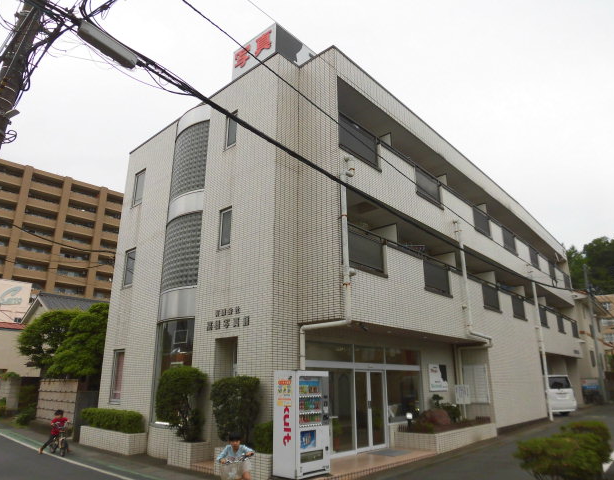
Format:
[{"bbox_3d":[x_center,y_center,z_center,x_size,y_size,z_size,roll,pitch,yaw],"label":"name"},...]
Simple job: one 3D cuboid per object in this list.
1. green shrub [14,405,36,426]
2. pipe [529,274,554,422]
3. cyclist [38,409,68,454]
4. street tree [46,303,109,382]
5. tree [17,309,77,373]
[{"bbox_3d":[-11.465,7.043,17.951,0.660,0.850,0.660,-15,-23,39],"label":"green shrub"},{"bbox_3d":[10.286,4.546,19.506,0.159,6.269,0.149,-15,-23,39],"label":"pipe"},{"bbox_3d":[-6.444,4.944,11.448,0.600,1.050,0.980,16,-24,-41],"label":"cyclist"},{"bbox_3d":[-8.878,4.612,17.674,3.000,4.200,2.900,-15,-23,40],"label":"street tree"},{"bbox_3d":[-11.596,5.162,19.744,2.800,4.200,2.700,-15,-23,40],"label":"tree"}]

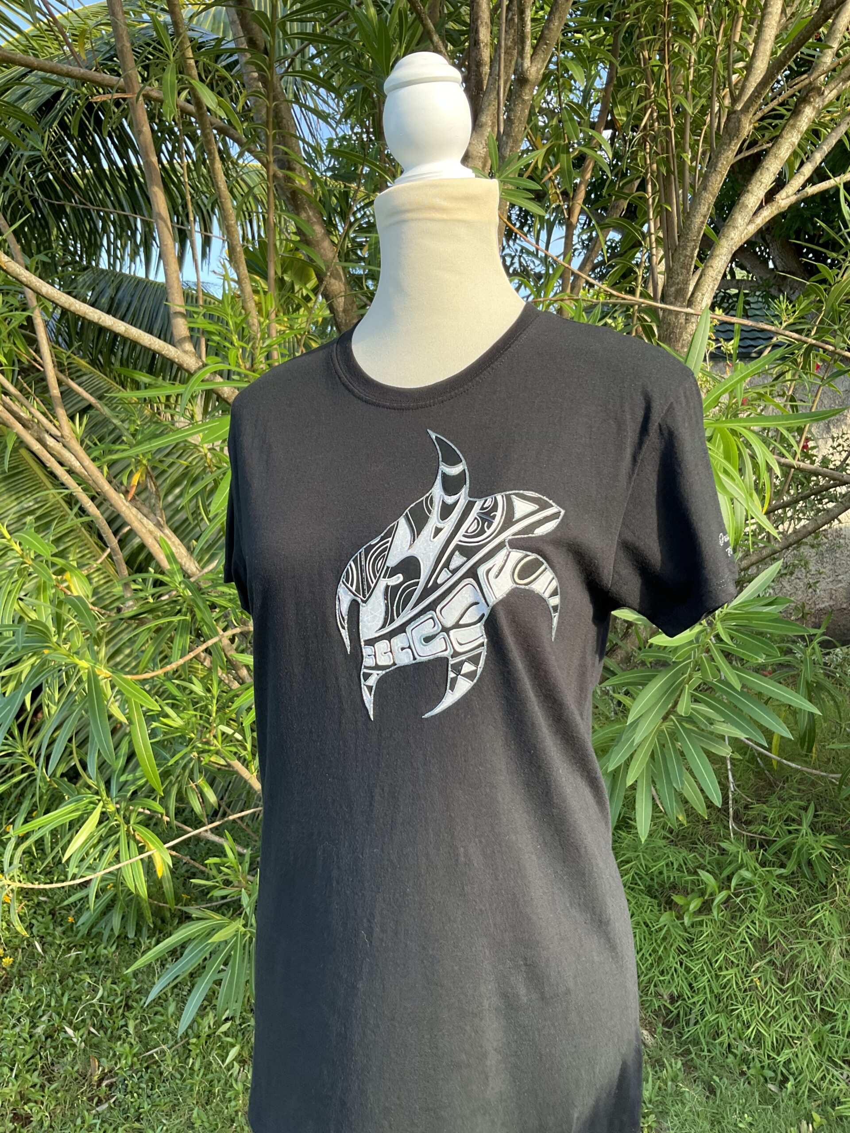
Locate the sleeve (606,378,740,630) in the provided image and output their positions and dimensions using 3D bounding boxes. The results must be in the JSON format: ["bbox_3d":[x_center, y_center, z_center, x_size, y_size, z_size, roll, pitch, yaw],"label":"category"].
[{"bbox_3d":[0.209,-0.054,0.797,0.115,0.220,0.140,2,5,23],"label":"sleeve"}]

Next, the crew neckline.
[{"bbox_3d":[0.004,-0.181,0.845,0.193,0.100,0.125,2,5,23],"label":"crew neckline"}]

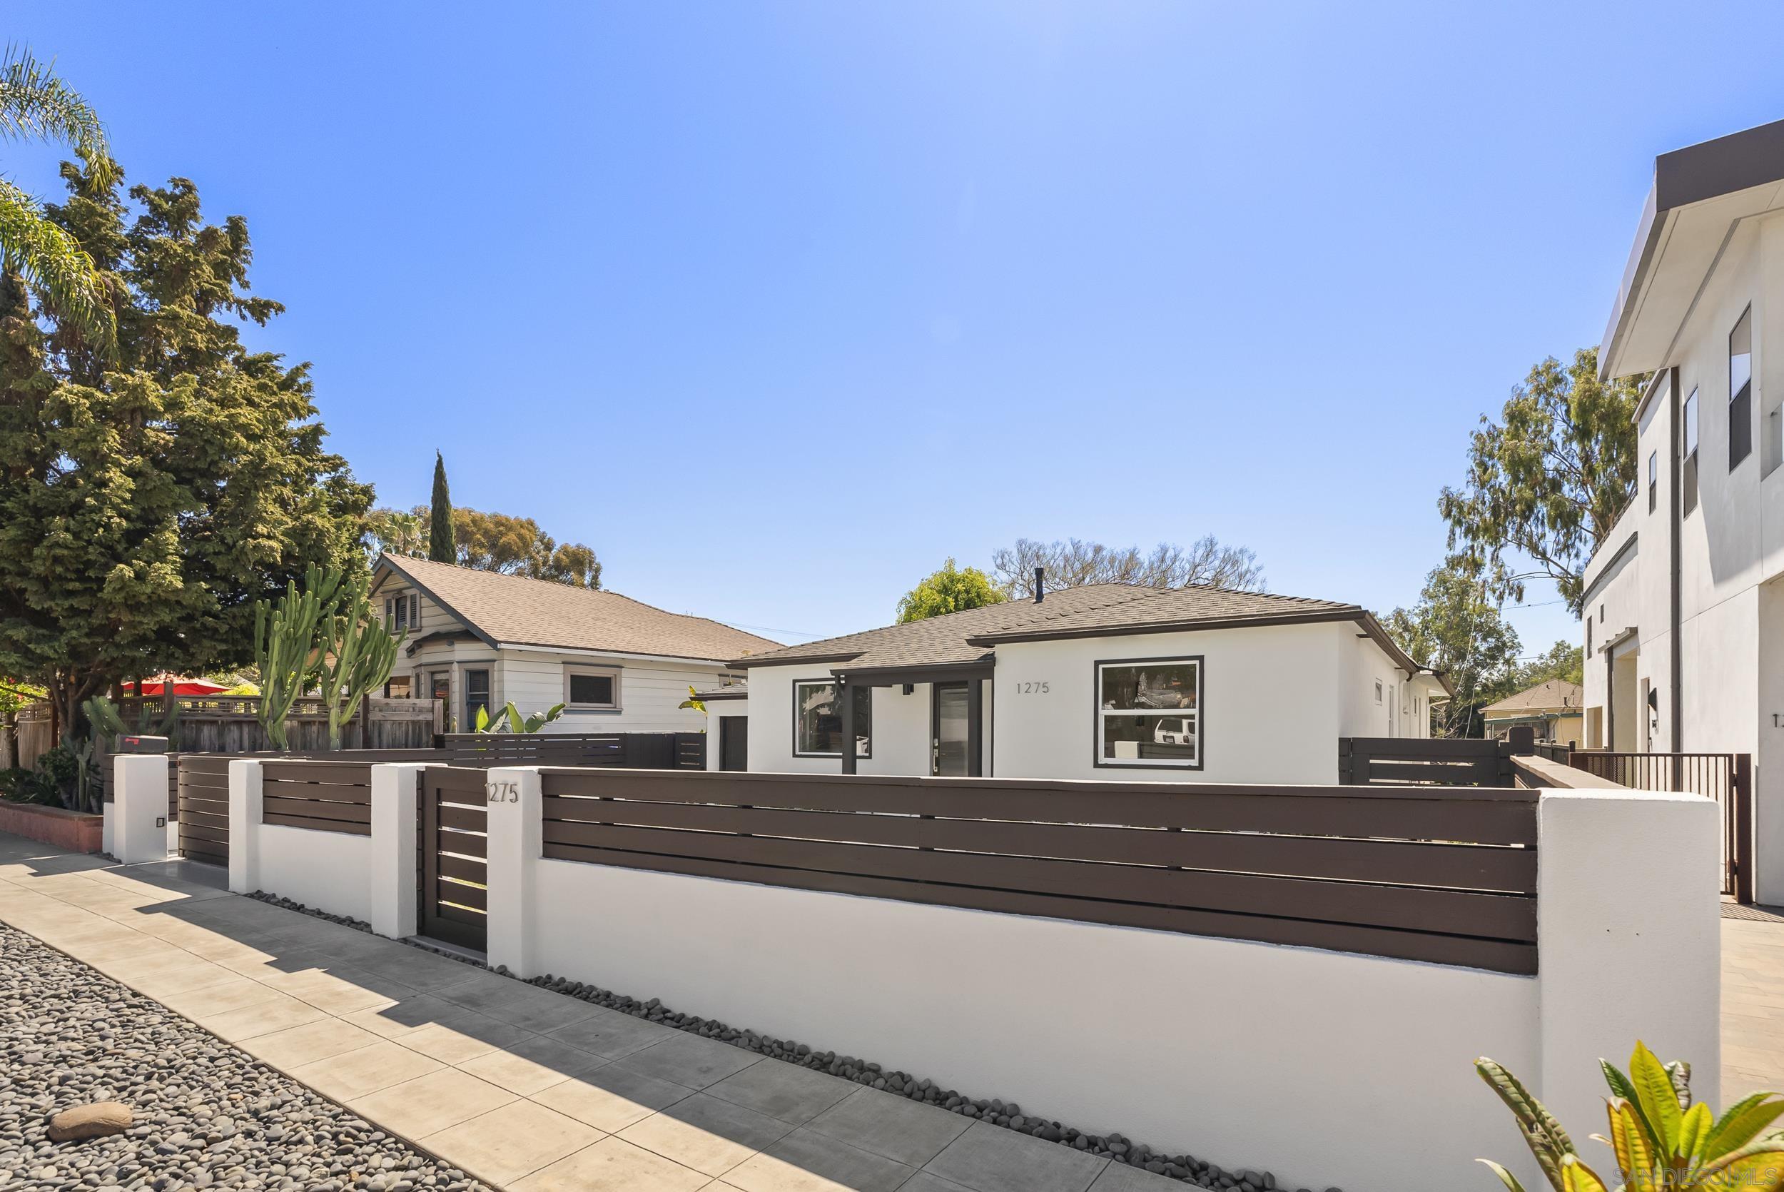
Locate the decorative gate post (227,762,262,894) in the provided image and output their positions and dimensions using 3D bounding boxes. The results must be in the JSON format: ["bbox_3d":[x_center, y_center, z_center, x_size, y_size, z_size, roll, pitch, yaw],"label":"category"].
[{"bbox_3d":[-6.778,2.462,8.551,0.420,1.400,0.410,-4,-8,33],"label":"decorative gate post"}]

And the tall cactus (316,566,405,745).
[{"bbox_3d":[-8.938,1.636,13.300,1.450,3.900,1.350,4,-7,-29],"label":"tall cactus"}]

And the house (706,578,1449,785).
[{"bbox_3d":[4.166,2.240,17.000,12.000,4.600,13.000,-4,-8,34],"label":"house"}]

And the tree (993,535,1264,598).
[{"bbox_3d":[8.690,2.190,29.000,10.000,8.800,9.400,0,-3,0],"label":"tree"}]

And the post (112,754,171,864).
[{"bbox_3d":[-9.931,2.827,10.527,0.420,1.400,0.410,-4,-8,33],"label":"post"}]

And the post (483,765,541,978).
[{"bbox_3d":[-2.515,1.910,5.557,0.420,1.400,0.410,-4,-8,33],"label":"post"}]

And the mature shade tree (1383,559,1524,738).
[{"bbox_3d":[19.947,2.214,28.000,5.200,7.800,5.000,-4,-8,33],"label":"mature shade tree"}]

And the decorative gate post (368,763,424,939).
[{"bbox_3d":[-4.018,2.110,6.639,0.420,1.400,0.410,-4,-8,33],"label":"decorative gate post"}]

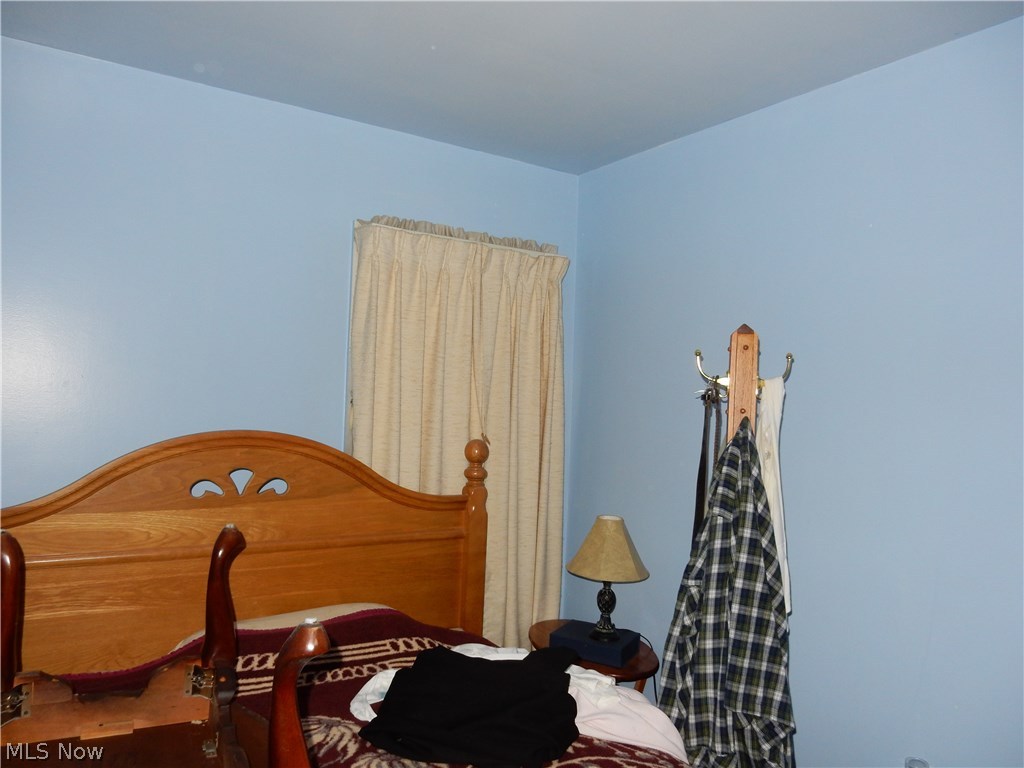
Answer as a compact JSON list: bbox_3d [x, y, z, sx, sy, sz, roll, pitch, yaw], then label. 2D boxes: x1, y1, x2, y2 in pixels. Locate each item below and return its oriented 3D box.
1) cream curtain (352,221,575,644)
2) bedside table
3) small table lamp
[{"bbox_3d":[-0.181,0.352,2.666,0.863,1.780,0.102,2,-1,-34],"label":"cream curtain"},{"bbox_3d":[0.252,1.195,2.453,0.360,0.660,0.560,2,-1,-28],"label":"bedside table"},{"bbox_3d":[0.302,0.620,2.375,0.266,0.393,0.266,2,-1,0],"label":"small table lamp"}]

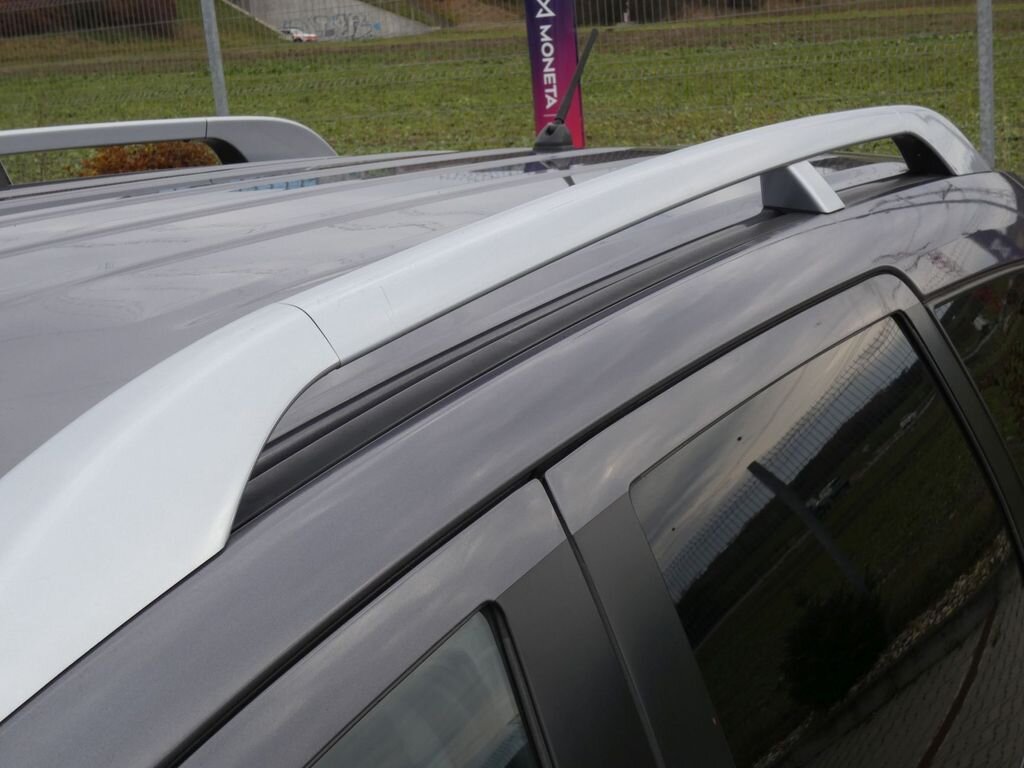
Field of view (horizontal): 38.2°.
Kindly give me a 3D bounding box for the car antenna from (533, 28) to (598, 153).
[{"bbox_3d":[0.083,-0.435,2.193,0.056,0.175,0.199,6,17,33],"label":"car antenna"}]

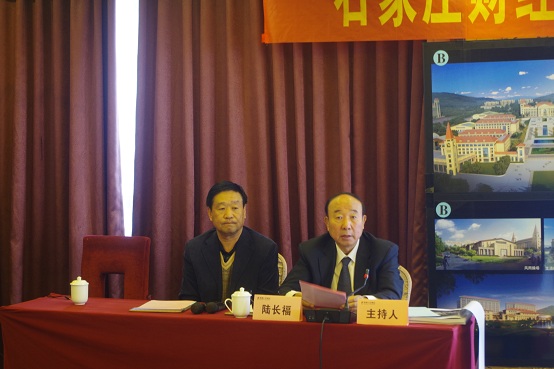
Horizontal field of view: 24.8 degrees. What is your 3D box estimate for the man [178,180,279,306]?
[{"bbox_3d":[-0.229,0.644,5.721,0.529,1.303,0.753,0,1,12],"label":"man"}]

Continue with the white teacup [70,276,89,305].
[{"bbox_3d":[-0.882,0.477,5.650,0.085,0.123,0.102,0,1,-6],"label":"white teacup"}]

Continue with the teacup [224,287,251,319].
[{"bbox_3d":[-0.167,0.488,5.192,0.110,0.123,0.085,0,1,0],"label":"teacup"}]

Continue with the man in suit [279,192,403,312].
[{"bbox_3d":[0.285,0.667,5.497,0.570,1.262,0.774,0,1,7],"label":"man in suit"}]

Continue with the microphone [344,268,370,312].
[{"bbox_3d":[0.332,0.437,5.171,0.076,0.173,0.142,0,1,17],"label":"microphone"}]

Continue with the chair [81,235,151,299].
[{"bbox_3d":[-0.901,0.782,6.546,0.428,0.998,0.560,0,1,16],"label":"chair"}]

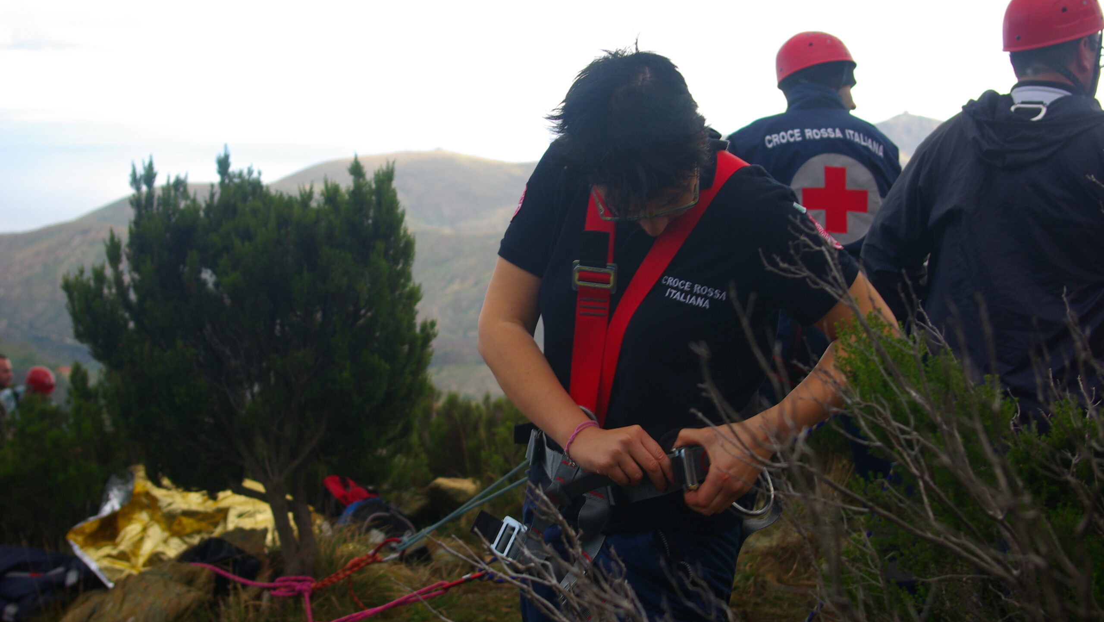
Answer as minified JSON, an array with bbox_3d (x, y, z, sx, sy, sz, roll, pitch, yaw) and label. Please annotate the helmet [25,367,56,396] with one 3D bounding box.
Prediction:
[{"bbox_3d":[-4.180,0.567,14.300,0.275,0.175,0.220,13,11,23],"label":"helmet"}]

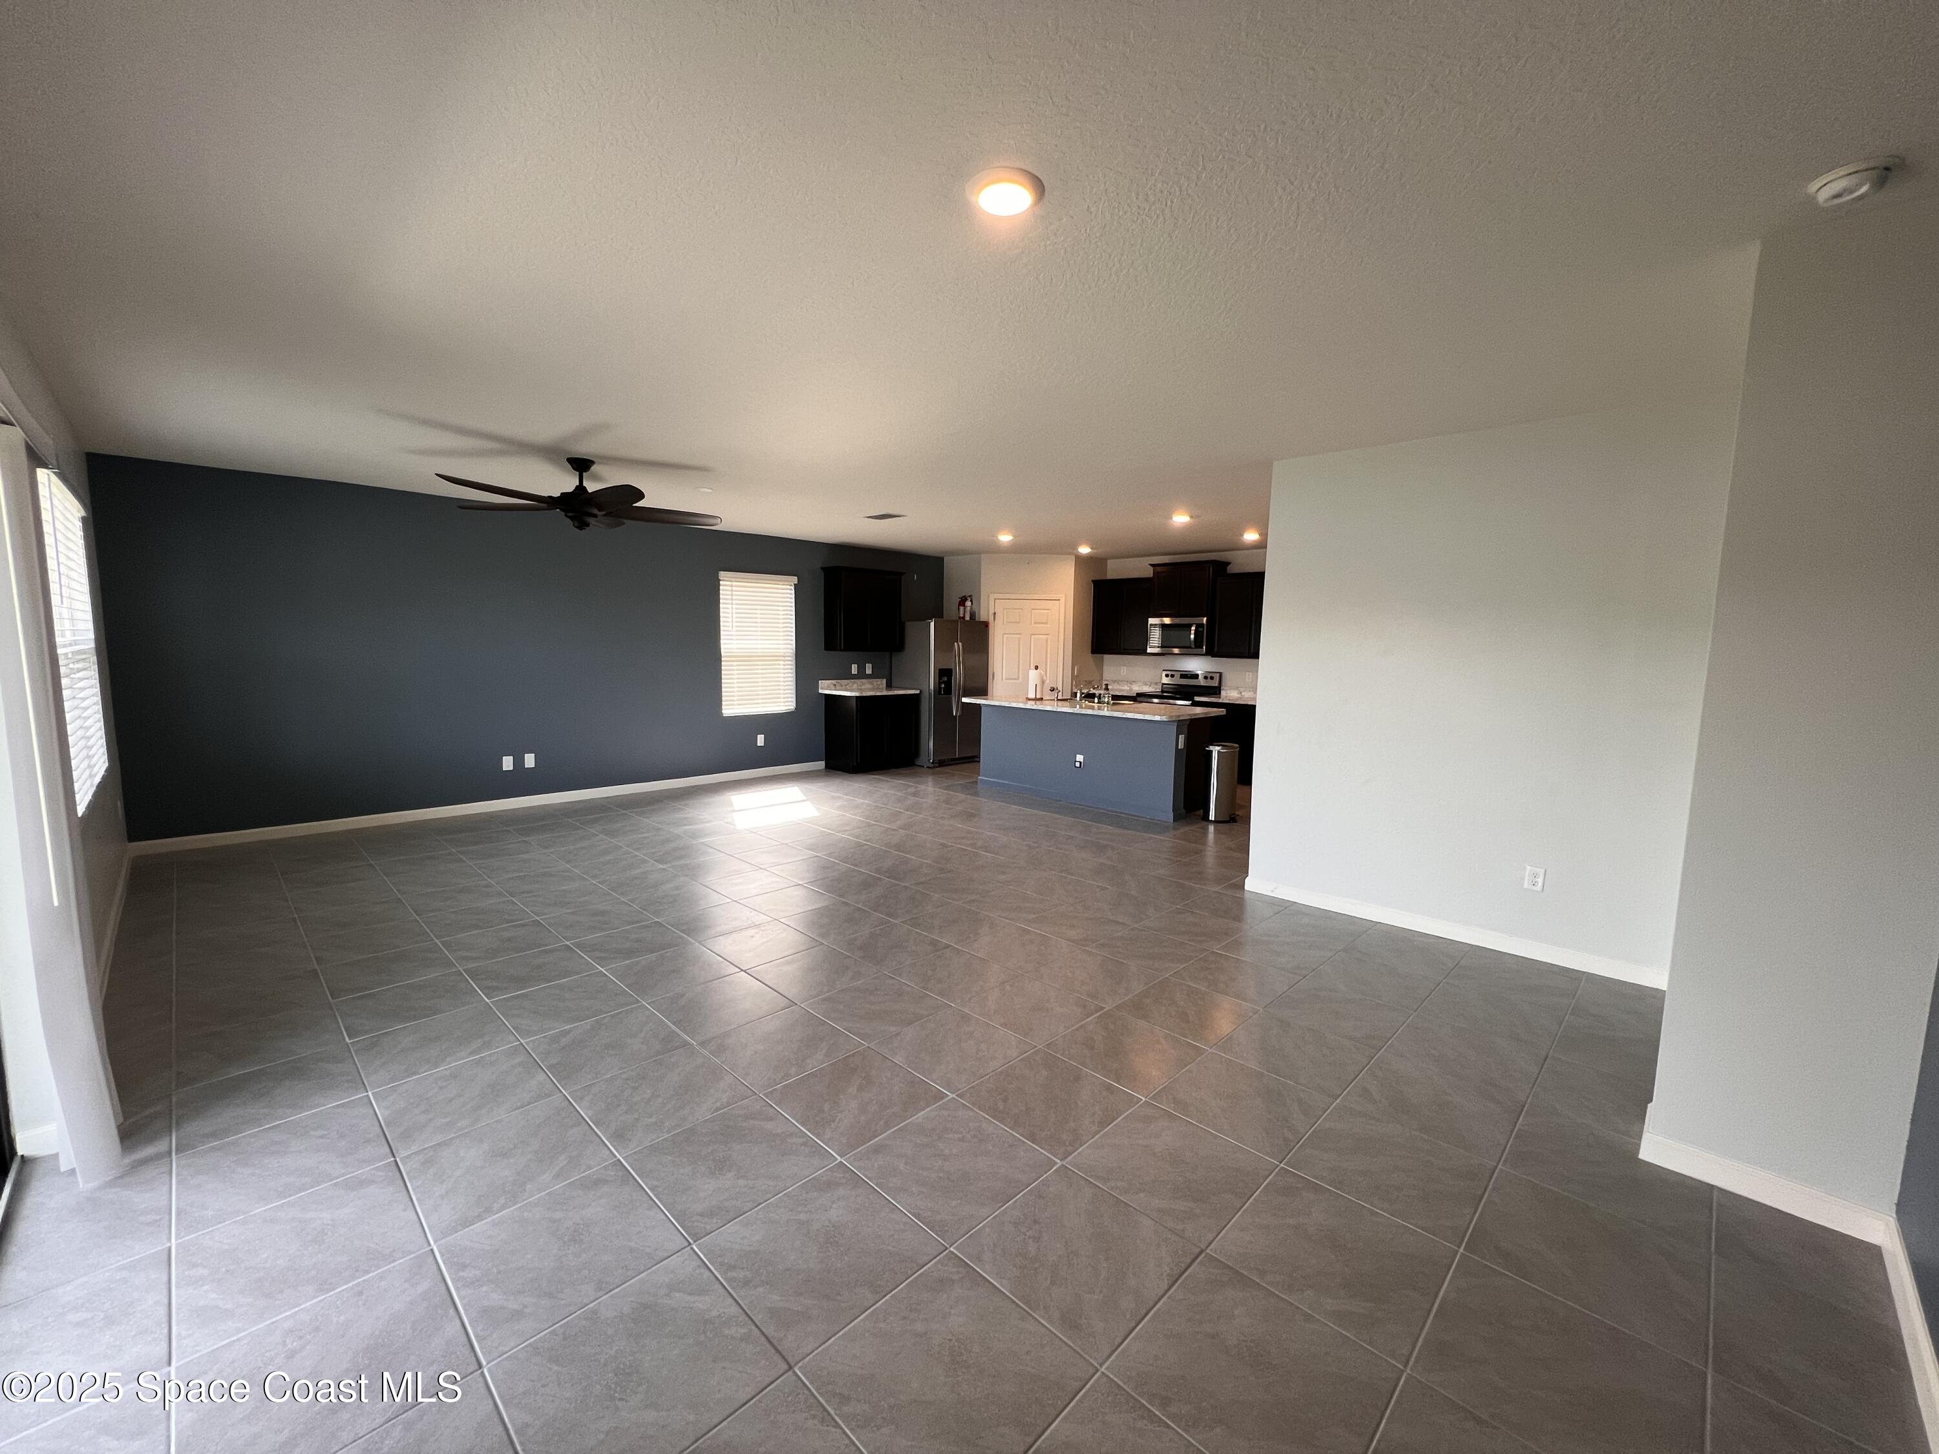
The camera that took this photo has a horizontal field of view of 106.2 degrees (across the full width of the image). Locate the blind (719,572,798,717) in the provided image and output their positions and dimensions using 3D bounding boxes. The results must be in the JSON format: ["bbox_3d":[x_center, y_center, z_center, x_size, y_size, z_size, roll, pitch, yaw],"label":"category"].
[{"bbox_3d":[-2.339,-0.891,8.037,0.070,1.520,0.919,7,10,44],"label":"blind"}]

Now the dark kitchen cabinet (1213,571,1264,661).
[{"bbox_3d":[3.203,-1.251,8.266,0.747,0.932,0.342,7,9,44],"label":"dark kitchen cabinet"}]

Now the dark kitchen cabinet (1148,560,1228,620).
[{"bbox_3d":[2.587,-1.570,8.501,0.823,0.650,0.390,8,10,44],"label":"dark kitchen cabinet"}]

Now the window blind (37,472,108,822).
[{"bbox_3d":[-4.644,-0.423,3.746,1.800,1.510,0.070,8,10,44],"label":"window blind"}]

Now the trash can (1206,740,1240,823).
[{"bbox_3d":[2.277,0.488,6.552,0.290,0.700,0.310,1,7,0],"label":"trash can"}]

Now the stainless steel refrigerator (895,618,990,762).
[{"bbox_3d":[-0.363,-0.460,9.233,0.785,1.763,0.923,7,9,44],"label":"stainless steel refrigerator"}]

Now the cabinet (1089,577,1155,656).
[{"bbox_3d":[2.026,-1.396,9.348,0.905,0.942,0.342,7,9,44],"label":"cabinet"}]

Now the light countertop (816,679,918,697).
[{"bbox_3d":[-1.172,-0.467,8.588,0.646,0.152,0.992,7,9,44],"label":"light countertop"}]

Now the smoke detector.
[{"bbox_3d":[1.991,-1.224,1.639,0.136,0.051,0.136,7,9,44],"label":"smoke detector"}]

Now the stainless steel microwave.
[{"bbox_3d":[2.603,-1.100,8.795,0.766,0.420,0.406,7,9,44],"label":"stainless steel microwave"}]

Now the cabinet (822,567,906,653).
[{"bbox_3d":[-1.240,-1.363,8.605,0.360,0.937,0.965,7,9,44],"label":"cabinet"}]

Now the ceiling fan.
[{"bbox_3d":[-2.403,-1.438,4.499,1.620,0.440,1.620,7,10,44],"label":"ceiling fan"}]

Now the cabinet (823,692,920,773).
[{"bbox_3d":[-1.184,0.050,8.877,0.640,0.914,0.970,7,10,44],"label":"cabinet"}]

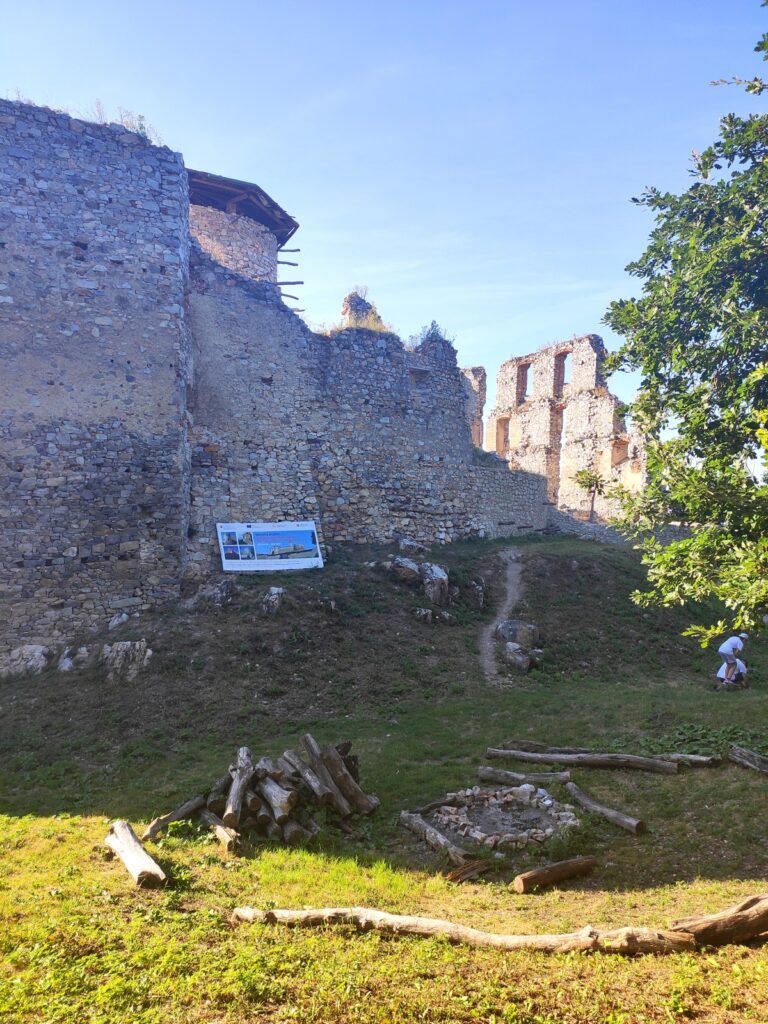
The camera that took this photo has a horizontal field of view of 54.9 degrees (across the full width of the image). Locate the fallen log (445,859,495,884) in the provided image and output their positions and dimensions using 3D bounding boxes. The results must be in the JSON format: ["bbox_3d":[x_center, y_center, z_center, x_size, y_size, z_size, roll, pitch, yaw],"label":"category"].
[{"bbox_3d":[1.040,4.333,8.929,0.610,0.110,0.170,1,1,-36],"label":"fallen log"}]

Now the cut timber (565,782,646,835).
[{"bbox_3d":[3.210,4.309,10.803,0.270,0.190,1.515,1,1,-23],"label":"cut timber"}]

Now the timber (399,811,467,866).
[{"bbox_3d":[0.635,4.268,9.736,0.230,0.200,1.257,1,1,-30],"label":"timber"}]

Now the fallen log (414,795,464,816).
[{"bbox_3d":[0.819,4.296,10.782,0.829,0.120,0.140,1,1,-29],"label":"fallen log"}]

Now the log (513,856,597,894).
[{"bbox_3d":[2.071,4.306,8.804,1.151,0.210,0.210,1,1,-29],"label":"log"}]

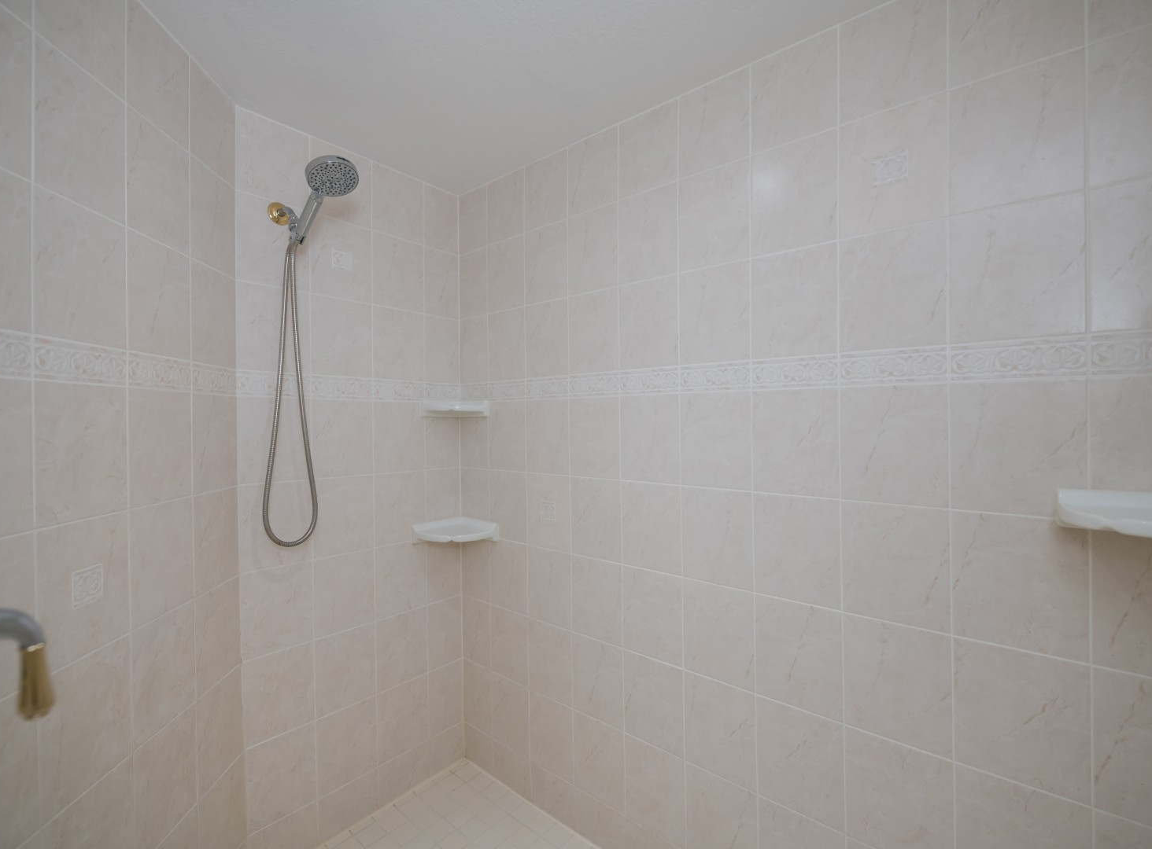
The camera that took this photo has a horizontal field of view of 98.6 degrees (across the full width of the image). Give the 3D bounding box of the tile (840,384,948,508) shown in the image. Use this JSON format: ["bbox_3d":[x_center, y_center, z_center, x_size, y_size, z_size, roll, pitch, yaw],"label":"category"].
[{"bbox_3d":[0.695,0.043,1.089,0.200,0.250,0.009,0,0,39],"label":"tile"}]

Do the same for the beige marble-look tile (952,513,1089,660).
[{"bbox_3d":[0.848,0.301,0.955,0.199,0.256,0.010,0,0,39],"label":"beige marble-look tile"}]

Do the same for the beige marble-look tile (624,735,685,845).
[{"bbox_3d":[0.229,1.071,1.453,0.197,0.254,0.010,0,1,39],"label":"beige marble-look tile"}]

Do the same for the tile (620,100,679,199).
[{"bbox_3d":[0.210,-0.797,1.454,0.199,0.234,0.009,0,0,39],"label":"tile"}]

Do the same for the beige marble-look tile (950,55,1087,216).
[{"bbox_3d":[0.841,-0.550,0.953,0.200,0.256,0.010,0,0,39],"label":"beige marble-look tile"}]

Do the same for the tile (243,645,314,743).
[{"bbox_3d":[-0.894,0.824,1.506,0.009,0.256,0.203,0,0,39],"label":"tile"}]

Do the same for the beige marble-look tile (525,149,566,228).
[{"bbox_3d":[-0.101,-0.813,1.730,0.200,0.235,0.009,0,0,39],"label":"beige marble-look tile"}]

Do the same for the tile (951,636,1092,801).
[{"bbox_3d":[0.852,0.561,0.954,0.200,0.256,0.010,0,0,39],"label":"tile"}]

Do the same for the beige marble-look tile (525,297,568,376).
[{"bbox_3d":[-0.097,-0.289,1.708,0.199,0.256,0.010,0,0,39],"label":"beige marble-look tile"}]

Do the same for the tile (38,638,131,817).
[{"bbox_3d":[-0.928,0.567,0.940,0.010,0.254,0.196,0,1,-6],"label":"tile"}]

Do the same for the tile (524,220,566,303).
[{"bbox_3d":[-0.101,-0.549,1.710,0.199,0.256,0.009,0,0,39],"label":"tile"}]

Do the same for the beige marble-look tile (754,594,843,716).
[{"bbox_3d":[0.541,0.562,1.207,0.200,0.256,0.010,0,0,39],"label":"beige marble-look tile"}]

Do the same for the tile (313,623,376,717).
[{"bbox_3d":[-0.768,0.817,1.660,0.010,0.254,0.196,0,1,43],"label":"tile"}]

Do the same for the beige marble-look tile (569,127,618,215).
[{"bbox_3d":[0.056,-0.801,1.586,0.200,0.240,0.010,0,0,39],"label":"beige marble-look tile"}]

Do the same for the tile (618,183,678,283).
[{"bbox_3d":[0.218,-0.560,1.477,0.200,0.250,0.009,0,0,39],"label":"tile"}]

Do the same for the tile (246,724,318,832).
[{"bbox_3d":[-0.909,1.088,1.527,0.009,0.250,0.200,0,0,42],"label":"tile"}]

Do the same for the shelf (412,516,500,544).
[{"bbox_3d":[-0.452,0.407,1.888,0.312,0.063,0.200,0,1,-4],"label":"shelf"}]

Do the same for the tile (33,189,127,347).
[{"bbox_3d":[-0.944,-0.284,0.949,0.009,0.250,0.200,0,0,-5],"label":"tile"}]

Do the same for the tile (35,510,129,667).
[{"bbox_3d":[-0.940,0.313,0.951,0.009,0.250,0.200,0,0,-5],"label":"tile"}]

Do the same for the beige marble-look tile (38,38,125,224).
[{"bbox_3d":[-0.929,-0.537,0.931,0.010,0.254,0.196,0,1,-6],"label":"beige marble-look tile"}]

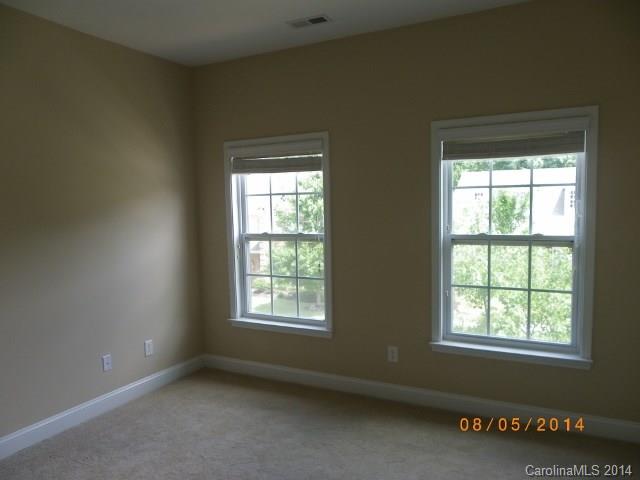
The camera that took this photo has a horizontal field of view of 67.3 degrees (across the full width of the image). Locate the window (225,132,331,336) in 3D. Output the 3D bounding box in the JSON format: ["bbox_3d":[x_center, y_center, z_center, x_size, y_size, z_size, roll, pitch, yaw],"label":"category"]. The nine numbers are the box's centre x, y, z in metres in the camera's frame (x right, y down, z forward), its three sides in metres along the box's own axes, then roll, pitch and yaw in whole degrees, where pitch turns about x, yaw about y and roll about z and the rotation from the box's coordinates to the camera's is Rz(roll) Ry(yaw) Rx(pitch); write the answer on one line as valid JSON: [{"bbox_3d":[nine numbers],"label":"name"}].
[{"bbox_3d":[-0.347,-0.034,4.008,1.030,1.610,0.120,1,5,28],"label":"window"}]

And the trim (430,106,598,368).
[{"bbox_3d":[1.241,-0.005,3.167,1.030,1.610,0.120,1,5,28],"label":"trim"}]

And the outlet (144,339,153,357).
[{"bbox_3d":[-1.377,0.878,3.886,0.012,0.118,0.073,1,5,28],"label":"outlet"}]

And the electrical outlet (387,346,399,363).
[{"bbox_3d":[0.544,0.858,3.583,0.073,0.118,0.012,1,5,28],"label":"electrical outlet"}]

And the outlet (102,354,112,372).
[{"bbox_3d":[-1.560,0.911,3.541,0.012,0.118,0.073,1,5,28],"label":"outlet"}]

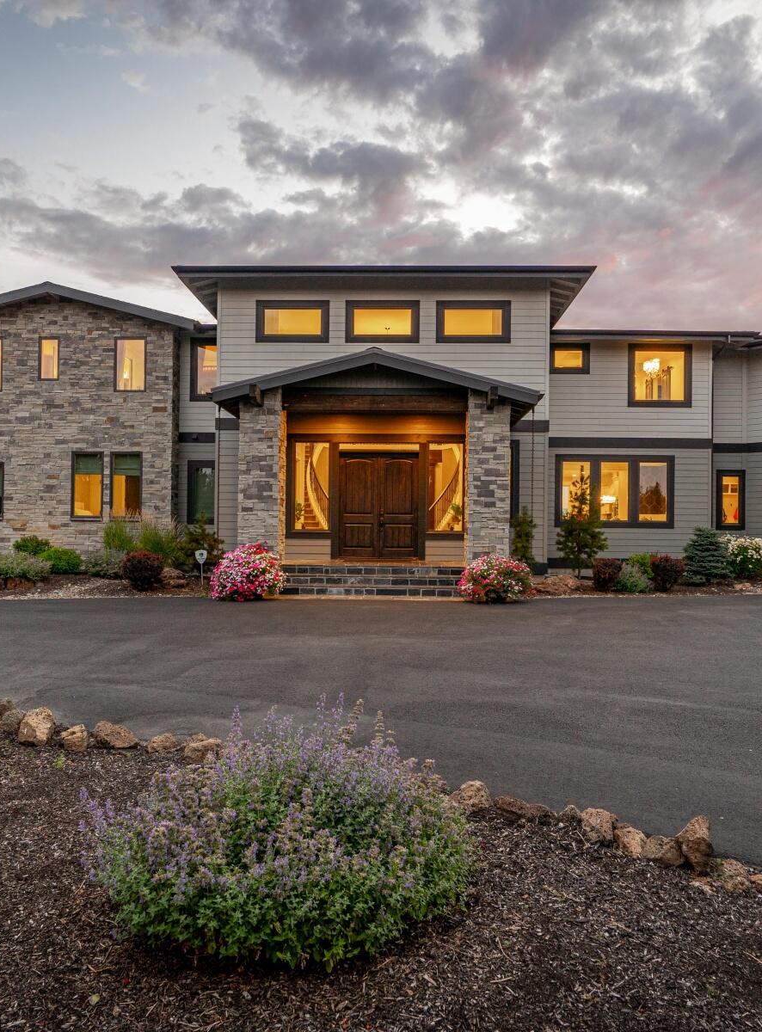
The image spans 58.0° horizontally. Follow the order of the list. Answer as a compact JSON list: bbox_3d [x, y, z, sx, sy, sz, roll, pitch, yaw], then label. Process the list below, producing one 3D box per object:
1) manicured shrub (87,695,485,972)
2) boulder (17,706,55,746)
[{"bbox_3d":[-0.375,1.085,2.730,1.480,0.600,1.420,0,0,0],"label":"manicured shrub"},{"bbox_3d":[-2.120,1.285,4.240,0.220,0.205,0.200,1,0,-27],"label":"boulder"}]

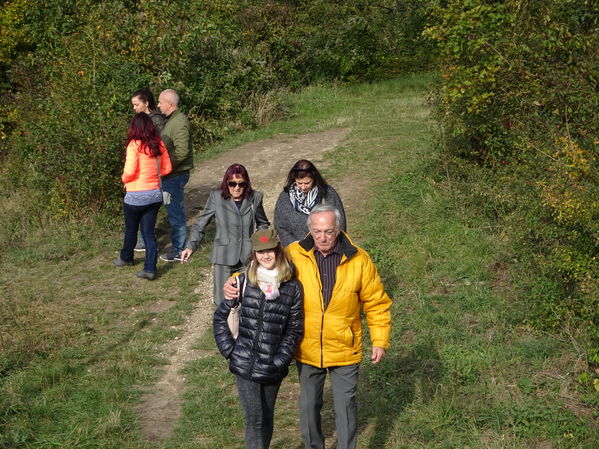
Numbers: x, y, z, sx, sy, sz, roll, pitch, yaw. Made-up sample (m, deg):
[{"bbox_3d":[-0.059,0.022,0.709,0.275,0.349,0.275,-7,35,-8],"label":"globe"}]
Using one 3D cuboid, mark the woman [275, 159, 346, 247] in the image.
[{"bbox_3d":[0.088,0.349,9.836,0.560,1.650,0.400,1,15,4],"label":"woman"}]

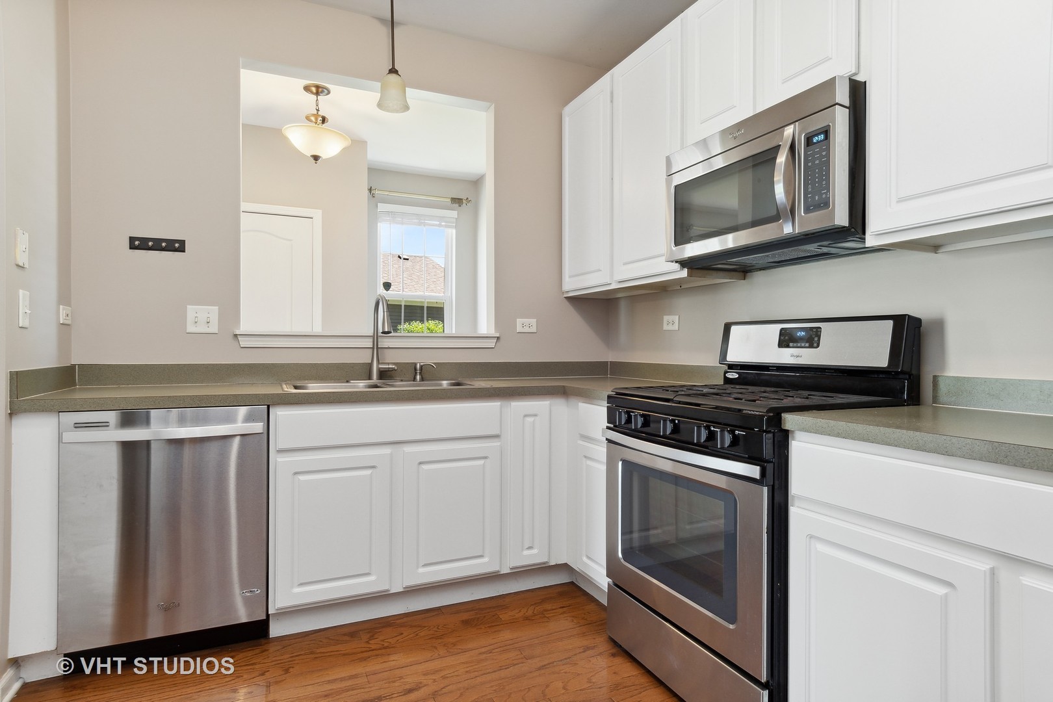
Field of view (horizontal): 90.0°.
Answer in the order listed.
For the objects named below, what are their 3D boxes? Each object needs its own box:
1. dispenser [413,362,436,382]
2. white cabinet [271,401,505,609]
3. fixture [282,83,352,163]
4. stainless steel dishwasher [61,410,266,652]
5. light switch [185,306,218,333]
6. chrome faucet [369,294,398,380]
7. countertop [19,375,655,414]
[{"bbox_3d":[-0.511,0.103,2.650,0.115,0.097,0.050,0,0,-6],"label":"dispenser"},{"bbox_3d":[-0.634,0.582,2.382,0.915,0.785,0.600,0,0,-23],"label":"white cabinet"},{"bbox_3d":[-1.315,-1.410,3.300,0.400,0.465,0.400,0,0,-23],"label":"fixture"},{"bbox_3d":[-1.340,0.612,2.071,0.605,0.835,0.610,0,0,-23],"label":"stainless steel dishwasher"},{"bbox_3d":[-1.447,-0.139,2.352,0.118,0.118,0.016,0,0,-23],"label":"light switch"},{"bbox_3d":[-0.669,-0.060,2.502,0.135,0.420,0.250,0,0,-29],"label":"chrome faucet"},{"bbox_3d":[-0.464,0.173,2.220,2.550,0.042,1.030,0,0,-23],"label":"countertop"}]

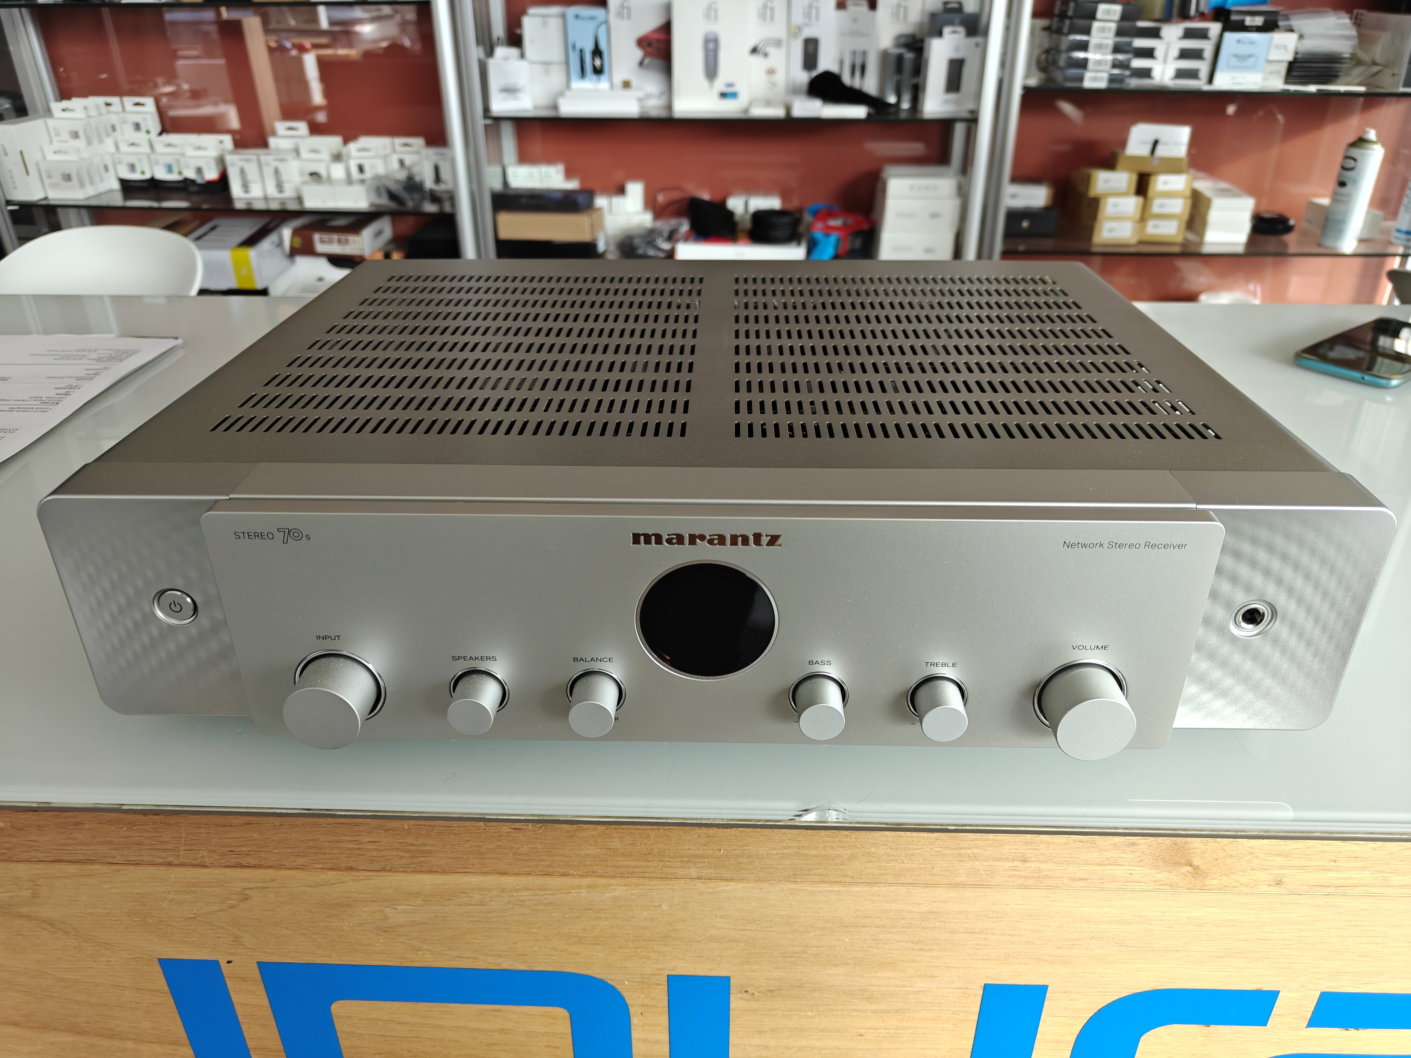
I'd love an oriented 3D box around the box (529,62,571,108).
[{"bbox_3d":[-0.330,-0.947,2.080,0.094,0.086,0.090,0,28,1],"label":"box"}]

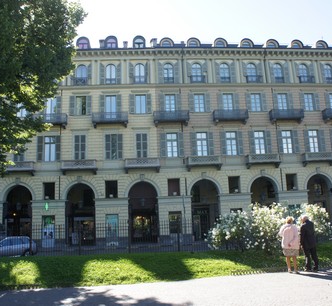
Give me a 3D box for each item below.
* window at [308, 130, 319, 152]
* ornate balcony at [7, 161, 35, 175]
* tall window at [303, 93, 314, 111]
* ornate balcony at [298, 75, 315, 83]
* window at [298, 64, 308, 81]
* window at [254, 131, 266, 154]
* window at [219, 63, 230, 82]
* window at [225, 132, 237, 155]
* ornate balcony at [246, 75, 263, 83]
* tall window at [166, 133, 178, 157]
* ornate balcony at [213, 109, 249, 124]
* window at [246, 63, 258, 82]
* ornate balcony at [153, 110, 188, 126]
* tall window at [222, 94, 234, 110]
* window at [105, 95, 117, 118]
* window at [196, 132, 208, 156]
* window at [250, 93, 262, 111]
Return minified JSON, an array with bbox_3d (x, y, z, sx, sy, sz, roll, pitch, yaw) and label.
[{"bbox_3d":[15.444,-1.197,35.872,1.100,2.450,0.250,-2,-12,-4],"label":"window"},{"bbox_3d":[-13.225,1.390,30.717,2.932,1.202,0.950,-2,-12,-5],"label":"ornate balcony"},{"bbox_3d":[16.764,-6.058,40.550,1.400,2.250,0.250,-2,-13,-5],"label":"tall window"},{"bbox_3d":[15.216,-7.850,37.137,1.600,0.821,0.500,-2,-11,-5],"label":"ornate balcony"},{"bbox_3d":[15.002,-8.624,37.391,1.100,2.150,0.250,-2,-12,-4],"label":"window"},{"bbox_3d":[9.950,-1.058,36.292,1.220,2.600,0.220,-2,-12,-4],"label":"window"},{"bbox_3d":[6.340,-8.542,36.806,1.100,2.200,0.250,-2,-12,-4],"label":"window"},{"bbox_3d":[6.757,-0.946,35.249,1.100,2.480,0.250,-2,-12,-4],"label":"window"},{"bbox_3d":[9.620,-7.997,37.426,1.760,0.950,0.500,-2,-12,-4],"label":"ornate balcony"},{"bbox_3d":[0.674,-0.768,34.813,1.100,2.500,0.250,-2,-12,-4],"label":"tall window"},{"bbox_3d":[6.602,-3.654,35.282,3.450,1.600,0.900,-2,-12,-4],"label":"ornate balcony"},{"bbox_3d":[9.485,-8.791,37.949,1.170,2.400,0.220,-2,-12,-4],"label":"window"},{"bbox_3d":[0.589,-3.625,35.602,3.600,1.400,1.000,-2,-12,-4],"label":"ornate balcony"},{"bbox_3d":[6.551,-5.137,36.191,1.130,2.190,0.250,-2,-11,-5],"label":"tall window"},{"bbox_3d":[-5.723,-4.740,36.032,1.170,2.650,0.220,-2,-12,-4],"label":"window"},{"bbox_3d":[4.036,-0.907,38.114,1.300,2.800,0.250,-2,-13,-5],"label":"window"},{"bbox_3d":[9.582,-5.329,36.467,1.130,2.019,0.250,-2,-11,-5],"label":"window"}]

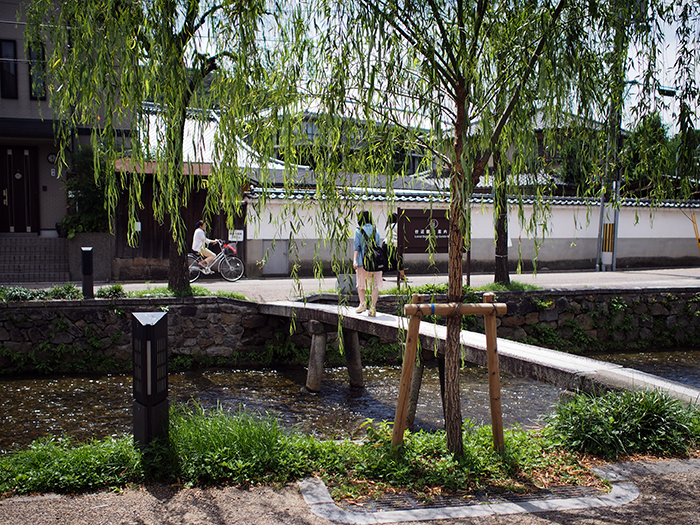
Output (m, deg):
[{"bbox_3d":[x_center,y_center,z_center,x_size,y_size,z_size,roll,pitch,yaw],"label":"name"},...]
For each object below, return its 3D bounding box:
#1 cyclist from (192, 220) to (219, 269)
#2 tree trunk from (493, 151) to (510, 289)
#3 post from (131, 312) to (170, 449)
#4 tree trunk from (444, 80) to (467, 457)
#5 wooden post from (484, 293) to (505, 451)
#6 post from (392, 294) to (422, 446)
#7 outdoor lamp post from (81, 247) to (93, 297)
[{"bbox_3d":[-3.636,-0.428,17.300,0.640,1.259,0.460,-1,2,-20],"label":"cyclist"},{"bbox_3d":[3.482,-1.023,15.800,0.360,3.105,0.360,0,2,0],"label":"tree trunk"},{"bbox_3d":[-1.254,0.789,4.320,0.220,0.962,0.200,-1,2,-13],"label":"post"},{"bbox_3d":[0.710,0.053,4.580,0.135,2.533,0.135,0,2,0],"label":"tree trunk"},{"bbox_3d":[0.958,0.745,4.560,0.070,1.086,0.070,-4,2,0],"label":"wooden post"},{"bbox_3d":[0.376,0.741,4.540,0.072,1.075,0.072,8,2,0],"label":"post"},{"bbox_3d":[-5.092,0.213,13.300,0.220,1.007,0.200,-1,2,-21],"label":"outdoor lamp post"}]

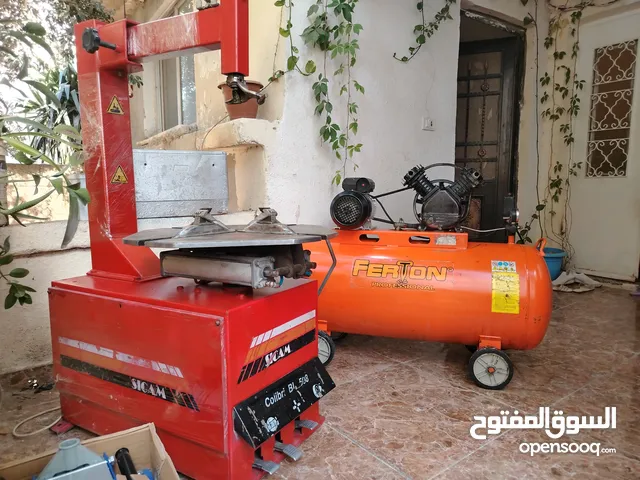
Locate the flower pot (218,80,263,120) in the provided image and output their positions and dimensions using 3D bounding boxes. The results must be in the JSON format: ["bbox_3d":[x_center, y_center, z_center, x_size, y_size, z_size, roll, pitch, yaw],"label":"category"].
[{"bbox_3d":[-0.445,-0.785,2.496,0.253,0.197,0.253,0,6,0],"label":"flower pot"}]

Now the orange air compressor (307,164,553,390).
[{"bbox_3d":[0.385,0.116,1.970,1.162,0.886,0.437,2,7,18],"label":"orange air compressor"}]

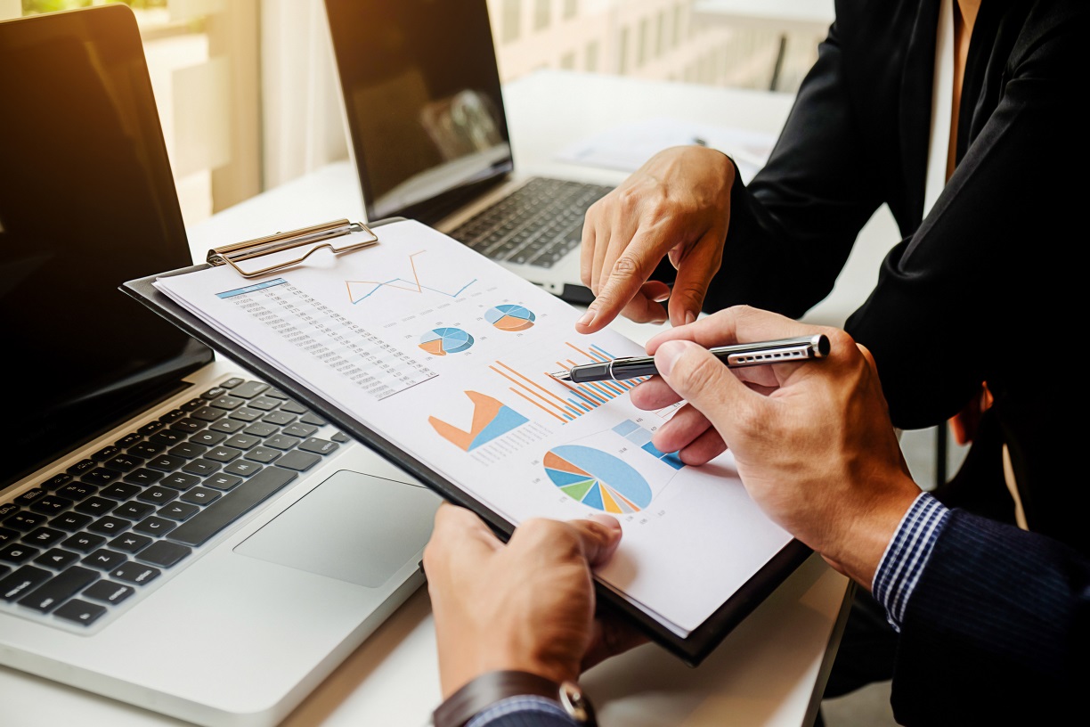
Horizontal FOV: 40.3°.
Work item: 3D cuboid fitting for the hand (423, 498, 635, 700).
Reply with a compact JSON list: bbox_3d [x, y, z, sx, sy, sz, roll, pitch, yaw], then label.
[{"bbox_3d":[-0.006,0.088,0.597,0.098,0.070,0.135,6,34,9],"label":"hand"}]

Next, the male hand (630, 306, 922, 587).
[{"bbox_3d":[0.112,0.031,0.692,0.158,0.100,0.095,36,0,19],"label":"male hand"}]

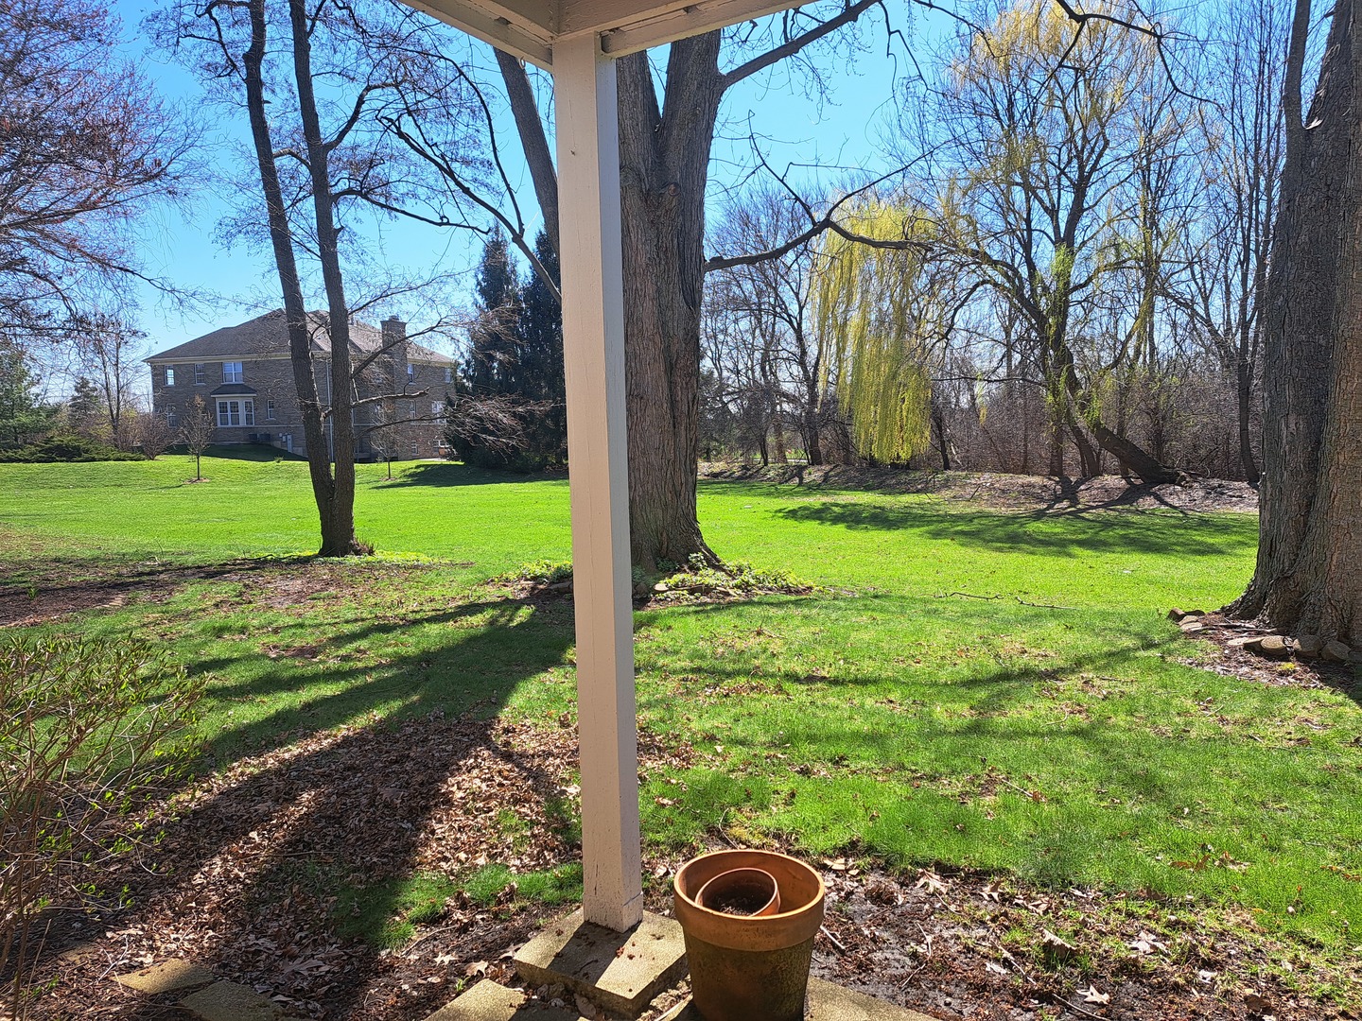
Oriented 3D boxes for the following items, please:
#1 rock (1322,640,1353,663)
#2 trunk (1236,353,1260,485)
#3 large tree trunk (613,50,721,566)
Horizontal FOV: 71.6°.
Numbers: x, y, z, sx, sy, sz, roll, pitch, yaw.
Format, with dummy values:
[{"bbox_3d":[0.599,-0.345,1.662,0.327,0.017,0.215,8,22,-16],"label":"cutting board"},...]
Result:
[{"bbox_3d":[4.174,0.889,6.001,0.180,0.105,0.180,2,6,35],"label":"rock"},{"bbox_3d":[11.001,-1.784,18.300,0.450,2.650,0.420,2,6,31],"label":"trunk"},{"bbox_3d":[-0.212,-2.023,9.650,1.150,5.350,1.100,-2,5,-2],"label":"large tree trunk"}]

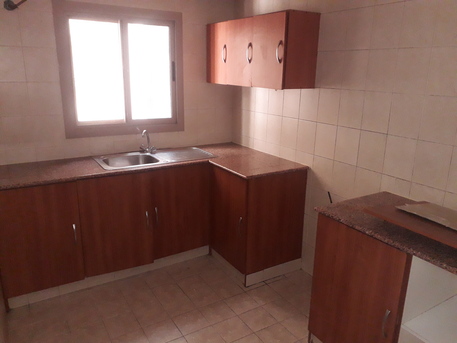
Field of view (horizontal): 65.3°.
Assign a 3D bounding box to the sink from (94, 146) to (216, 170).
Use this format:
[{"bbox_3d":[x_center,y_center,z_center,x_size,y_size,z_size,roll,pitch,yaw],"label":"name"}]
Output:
[{"bbox_3d":[-0.632,-0.049,3.132,0.965,0.165,0.482,-8,18,-30],"label":"sink"}]

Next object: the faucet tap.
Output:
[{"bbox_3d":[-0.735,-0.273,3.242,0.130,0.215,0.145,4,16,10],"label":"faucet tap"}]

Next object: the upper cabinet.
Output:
[{"bbox_3d":[0.229,-0.990,3.011,0.319,0.523,1.136,-8,18,-30],"label":"upper cabinet"}]

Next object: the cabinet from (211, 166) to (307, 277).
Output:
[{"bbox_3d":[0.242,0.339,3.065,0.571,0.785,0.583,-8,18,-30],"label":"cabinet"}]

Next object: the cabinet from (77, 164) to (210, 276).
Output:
[{"bbox_3d":[-0.767,0.304,3.130,1.082,0.785,0.583,-8,18,-30],"label":"cabinet"}]

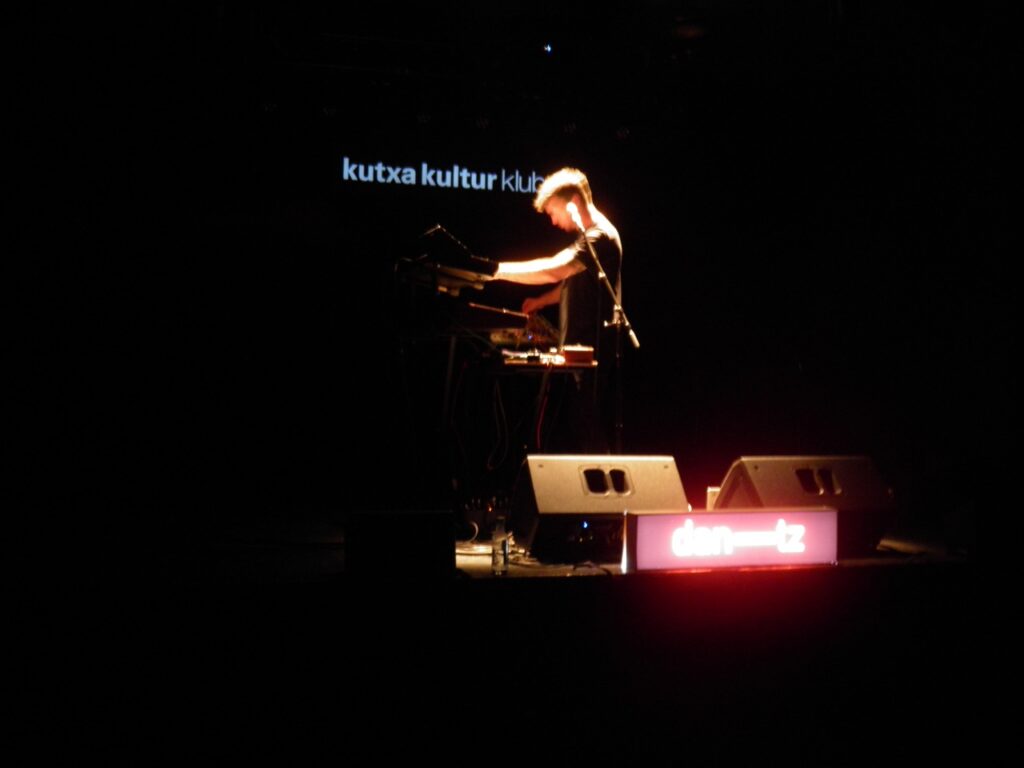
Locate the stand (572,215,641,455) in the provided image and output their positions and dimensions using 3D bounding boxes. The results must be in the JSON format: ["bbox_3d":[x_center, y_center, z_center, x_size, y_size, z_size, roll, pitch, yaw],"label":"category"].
[{"bbox_3d":[0.412,-0.042,5.008,0.580,1.480,0.500,-2,-3,30],"label":"stand"}]

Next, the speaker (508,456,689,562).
[{"bbox_3d":[0.308,0.468,4.284,0.575,0.390,0.430,1,-3,-16],"label":"speaker"}]

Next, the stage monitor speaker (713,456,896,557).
[{"bbox_3d":[1.104,0.477,4.463,0.575,0.390,0.430,1,-3,-20],"label":"stage monitor speaker"}]

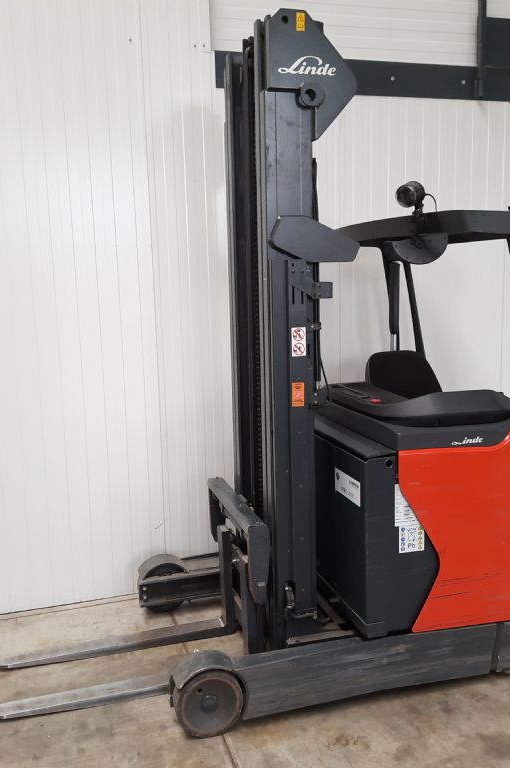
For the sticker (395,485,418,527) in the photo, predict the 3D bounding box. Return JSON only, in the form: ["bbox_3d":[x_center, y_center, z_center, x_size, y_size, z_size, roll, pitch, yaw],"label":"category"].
[{"bbox_3d":[0.662,0.523,3.068,0.122,0.196,0.004,-4,9,-16],"label":"sticker"}]

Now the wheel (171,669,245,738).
[{"bbox_3d":[-0.196,1.296,2.936,0.286,0.286,0.104,-4,9,-16],"label":"wheel"}]

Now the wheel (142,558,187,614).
[{"bbox_3d":[-0.523,1.137,4.032,0.286,0.286,0.104,-4,9,-16],"label":"wheel"}]

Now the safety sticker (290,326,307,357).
[{"bbox_3d":[0.189,-0.180,3.046,0.064,0.124,0.004,-4,9,-16],"label":"safety sticker"}]

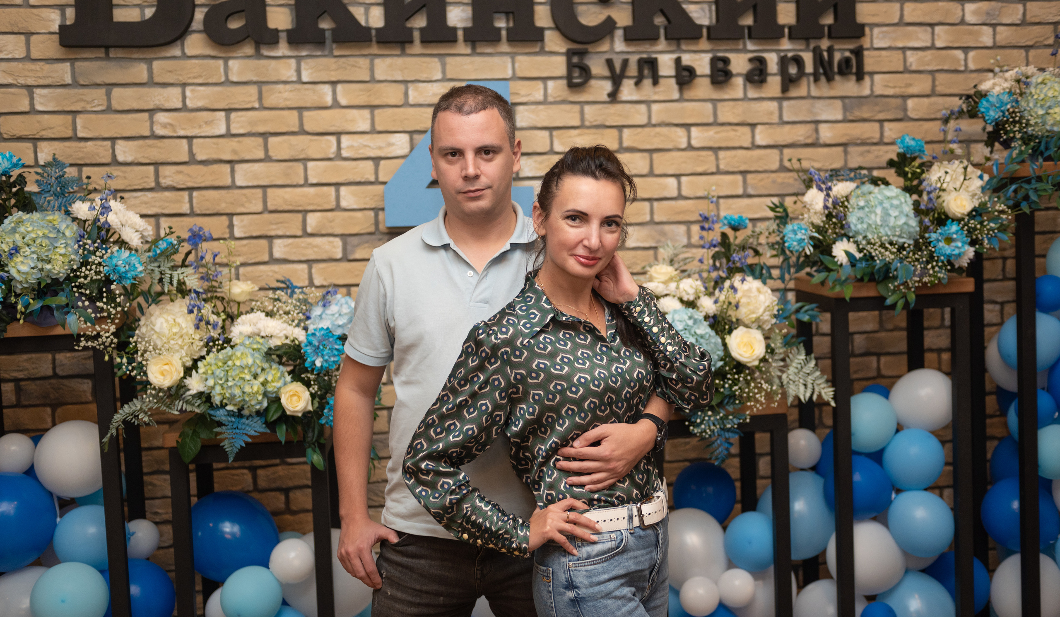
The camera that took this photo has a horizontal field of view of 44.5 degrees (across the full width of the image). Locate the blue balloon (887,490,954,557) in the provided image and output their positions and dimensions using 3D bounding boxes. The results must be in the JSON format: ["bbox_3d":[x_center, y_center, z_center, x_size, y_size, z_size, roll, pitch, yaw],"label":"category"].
[{"bbox_3d":[0.979,0.540,3.250,0.170,0.168,0.168,-1,4,17],"label":"blue balloon"}]

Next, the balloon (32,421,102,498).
[{"bbox_3d":[-1.134,0.377,3.238,0.207,0.192,0.200,-3,4,-10],"label":"balloon"}]

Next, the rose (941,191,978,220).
[{"bbox_3d":[1.039,-0.251,3.144,0.086,0.074,0.076,-1,4,18],"label":"rose"}]

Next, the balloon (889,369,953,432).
[{"bbox_3d":[1.143,0.267,3.783,0.198,0.184,0.191,-3,4,-10],"label":"balloon"}]

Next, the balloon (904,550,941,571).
[{"bbox_3d":[1.153,0.684,3.911,0.215,0.215,0.215,-1,4,16],"label":"balloon"}]

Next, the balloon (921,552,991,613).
[{"bbox_3d":[1.274,0.827,3.880,0.208,0.208,0.208,-1,4,18],"label":"balloon"}]

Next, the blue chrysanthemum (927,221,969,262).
[{"bbox_3d":[1.193,-0.192,3.690,0.117,0.118,0.055,-1,3,18],"label":"blue chrysanthemum"}]

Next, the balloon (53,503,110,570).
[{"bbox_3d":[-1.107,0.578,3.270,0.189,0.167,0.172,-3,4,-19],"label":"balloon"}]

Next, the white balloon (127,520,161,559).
[{"bbox_3d":[-1.001,0.593,3.330,0.100,0.104,0.105,-3,3,-17],"label":"white balloon"}]

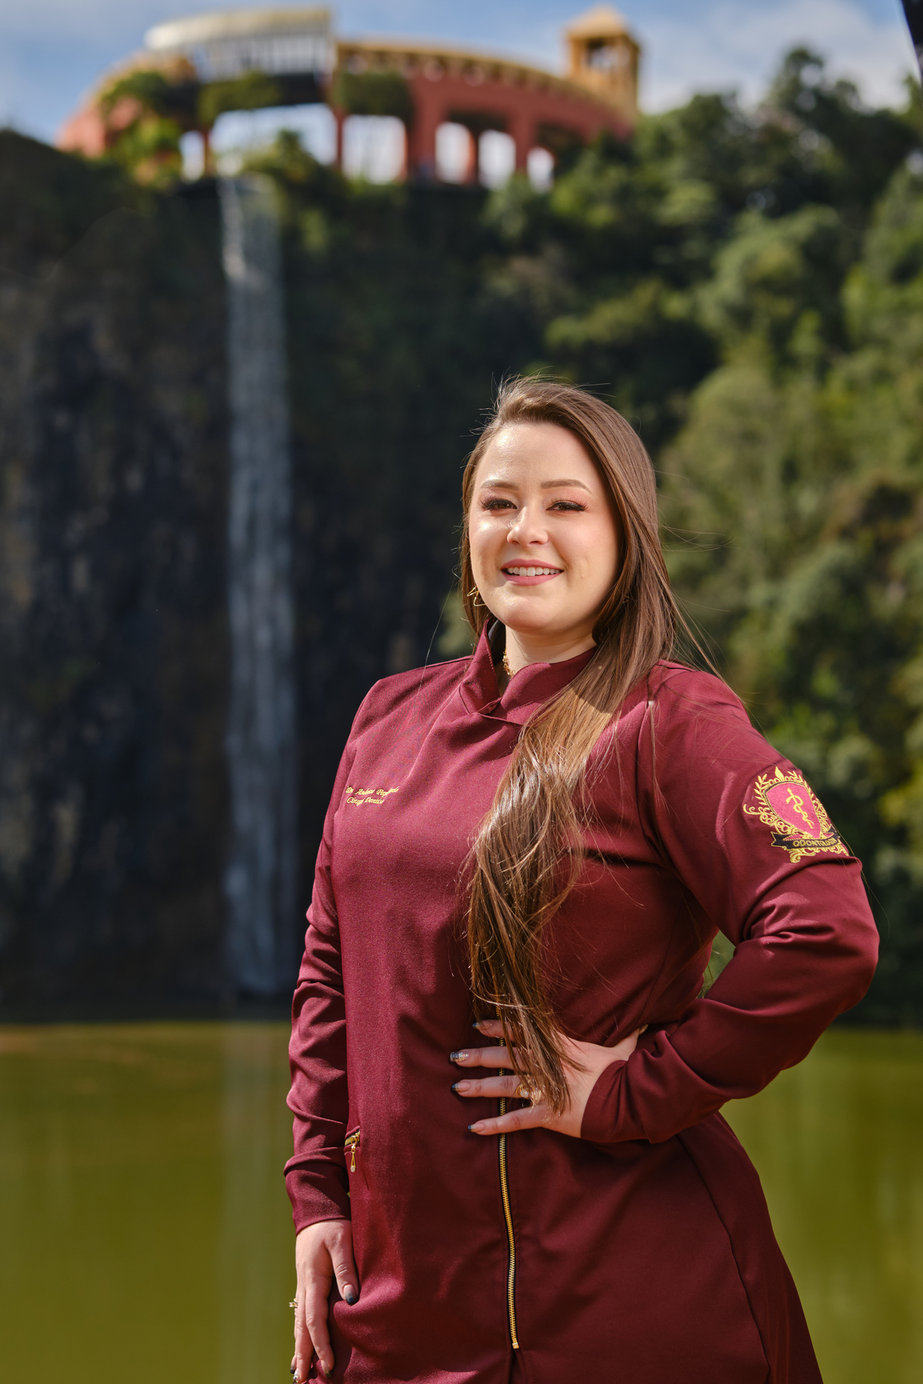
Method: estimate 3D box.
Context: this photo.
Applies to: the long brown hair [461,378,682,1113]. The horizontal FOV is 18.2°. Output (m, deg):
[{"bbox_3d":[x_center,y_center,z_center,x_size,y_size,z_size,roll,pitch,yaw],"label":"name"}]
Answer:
[{"bbox_3d":[0.108,0.045,2.740,0.220,0.690,0.280,-2,-5,20],"label":"long brown hair"}]

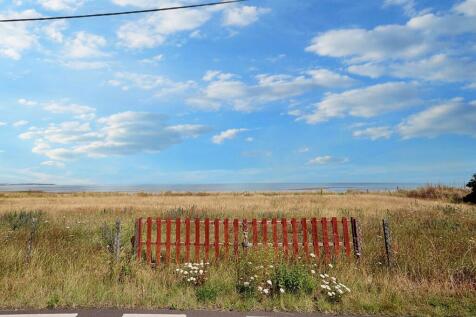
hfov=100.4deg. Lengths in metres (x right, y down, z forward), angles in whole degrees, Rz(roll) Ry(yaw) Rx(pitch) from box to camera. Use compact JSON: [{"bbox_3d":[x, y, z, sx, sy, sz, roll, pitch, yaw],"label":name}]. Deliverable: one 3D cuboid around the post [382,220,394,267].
[{"bbox_3d":[3.701,2.100,4.870,0.110,1.130,0.100,-3,-7,2],"label":"post"}]

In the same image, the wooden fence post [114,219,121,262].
[{"bbox_3d":[-3.119,2.169,5.150,0.090,1.130,0.090,-2,-7,2],"label":"wooden fence post"}]

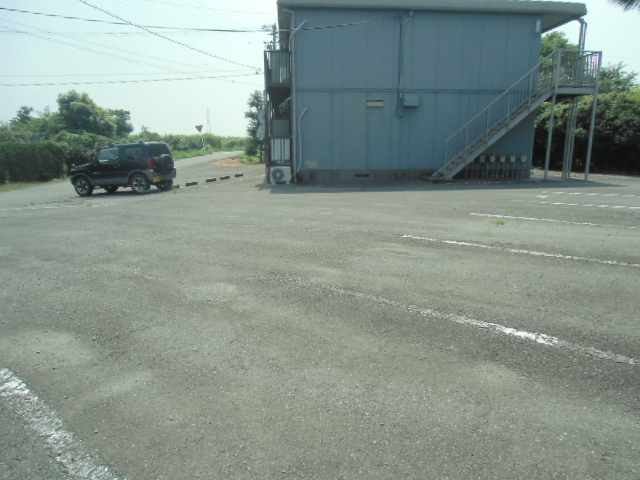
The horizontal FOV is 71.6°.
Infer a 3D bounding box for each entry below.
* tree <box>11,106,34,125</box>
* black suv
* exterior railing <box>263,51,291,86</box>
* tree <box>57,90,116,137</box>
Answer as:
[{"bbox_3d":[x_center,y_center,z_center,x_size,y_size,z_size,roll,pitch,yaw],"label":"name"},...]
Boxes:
[{"bbox_3d":[-21.602,-7.893,32.354,1.900,3.400,1.900,-8,14,-33],"label":"tree"},{"bbox_3d":[-6.800,-2.450,15.280,3.395,1.700,1.475,0,12,15],"label":"black suv"},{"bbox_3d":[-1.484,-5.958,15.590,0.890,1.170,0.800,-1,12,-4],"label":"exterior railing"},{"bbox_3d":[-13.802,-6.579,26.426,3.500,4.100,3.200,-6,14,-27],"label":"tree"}]

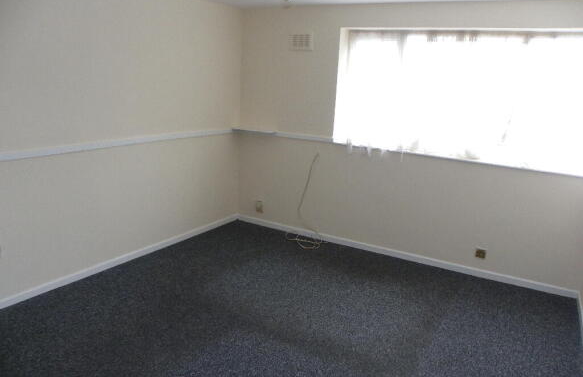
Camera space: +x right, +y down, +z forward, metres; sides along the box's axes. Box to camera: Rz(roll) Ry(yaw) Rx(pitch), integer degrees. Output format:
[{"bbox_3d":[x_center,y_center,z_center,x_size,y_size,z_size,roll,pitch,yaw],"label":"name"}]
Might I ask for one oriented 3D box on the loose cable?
[{"bbox_3d":[0.141,0.107,4.420,0.400,0.910,0.330,10,15,30],"label":"loose cable"}]

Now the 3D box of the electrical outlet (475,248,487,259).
[{"bbox_3d":[1.639,0.566,3.789,0.090,0.087,0.015,10,15,30],"label":"electrical outlet"}]

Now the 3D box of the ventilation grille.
[{"bbox_3d":[0.097,-1.444,4.317,0.280,0.172,0.018,10,15,30],"label":"ventilation grille"}]

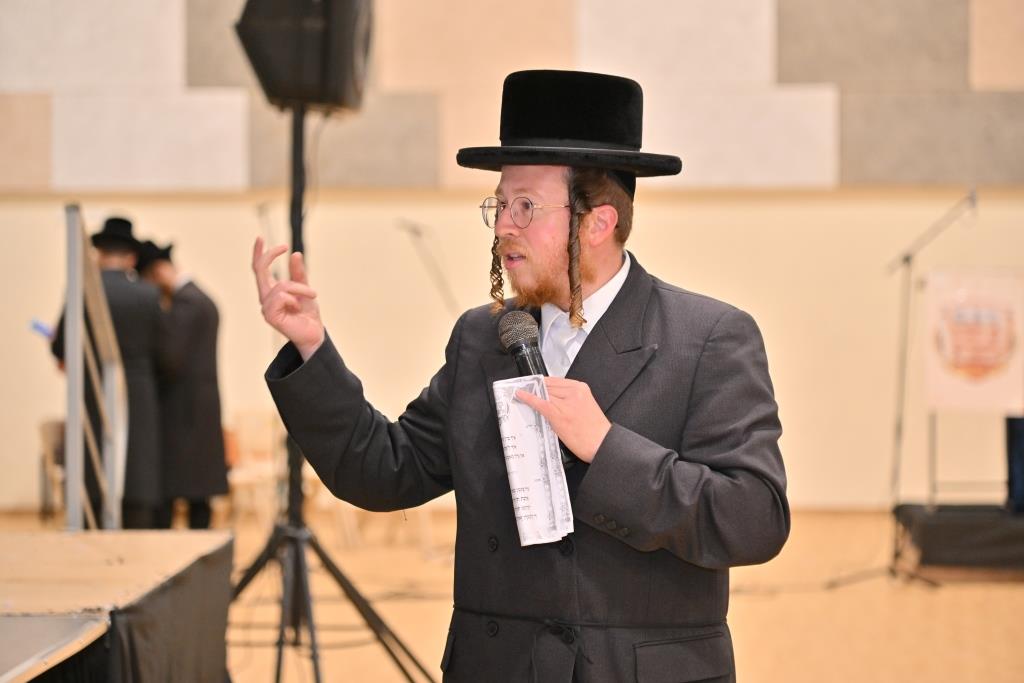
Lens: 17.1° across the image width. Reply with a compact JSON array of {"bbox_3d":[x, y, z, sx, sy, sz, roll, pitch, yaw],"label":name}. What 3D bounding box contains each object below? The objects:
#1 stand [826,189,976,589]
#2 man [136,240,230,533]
[{"bbox_3d":[1.866,0.216,16.350,0.720,1.890,0.600,0,1,0],"label":"stand"},{"bbox_3d":[-1.845,0.264,19.000,0.520,1.660,0.520,0,1,12],"label":"man"}]

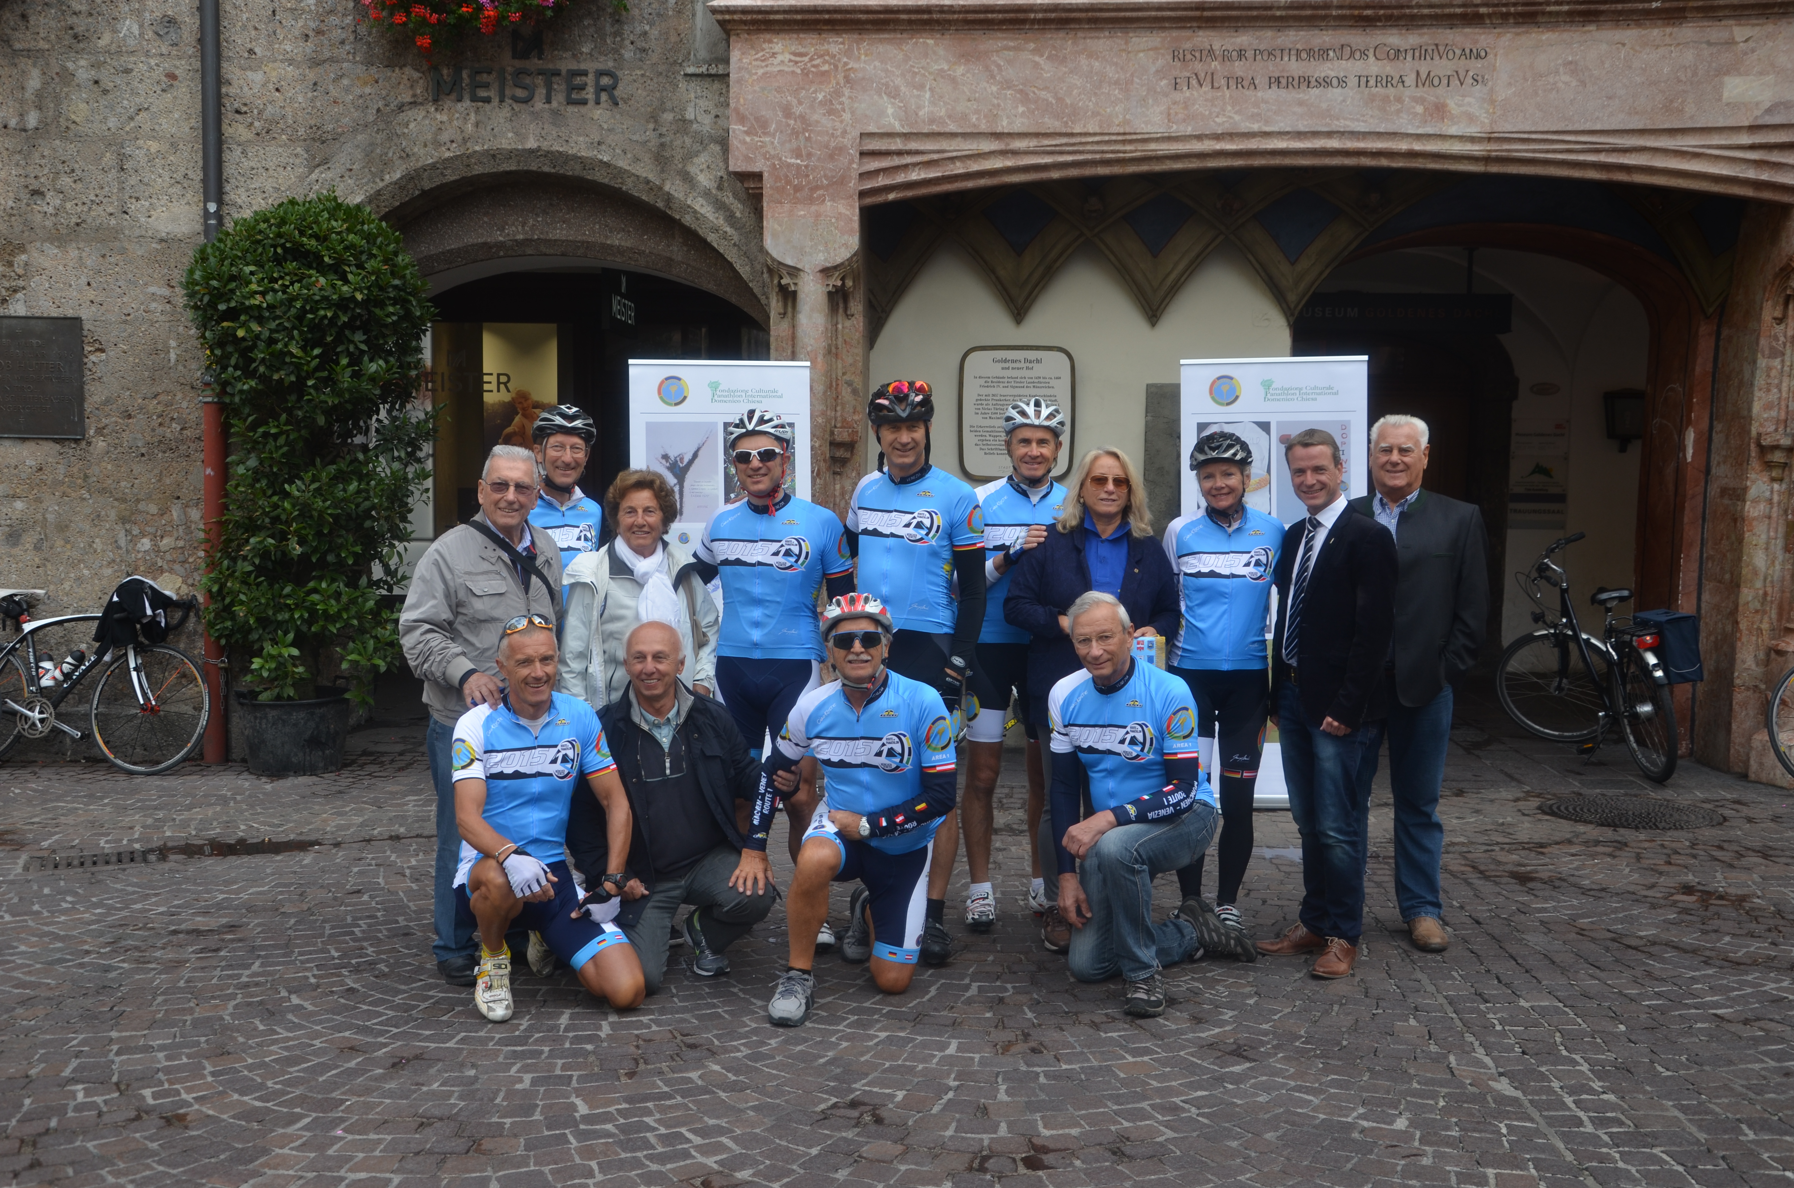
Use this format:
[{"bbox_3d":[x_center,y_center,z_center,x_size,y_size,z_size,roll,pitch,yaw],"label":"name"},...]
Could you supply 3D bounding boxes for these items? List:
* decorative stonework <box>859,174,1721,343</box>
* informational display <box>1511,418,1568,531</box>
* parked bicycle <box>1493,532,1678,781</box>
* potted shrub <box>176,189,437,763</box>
[{"bbox_3d":[2.141,-1.765,10.092,4.600,0.900,0.700,1,5,2],"label":"decorative stonework"},{"bbox_3d":[4.535,-0.838,13.724,0.395,0.770,0.030,1,5,3],"label":"informational display"},{"bbox_3d":[3.678,0.311,10.214,0.620,1.160,1.650,0,5,-5],"label":"parked bicycle"},{"bbox_3d":[-2.927,-0.544,9.608,1.220,2.880,1.100,0,5,0],"label":"potted shrub"}]

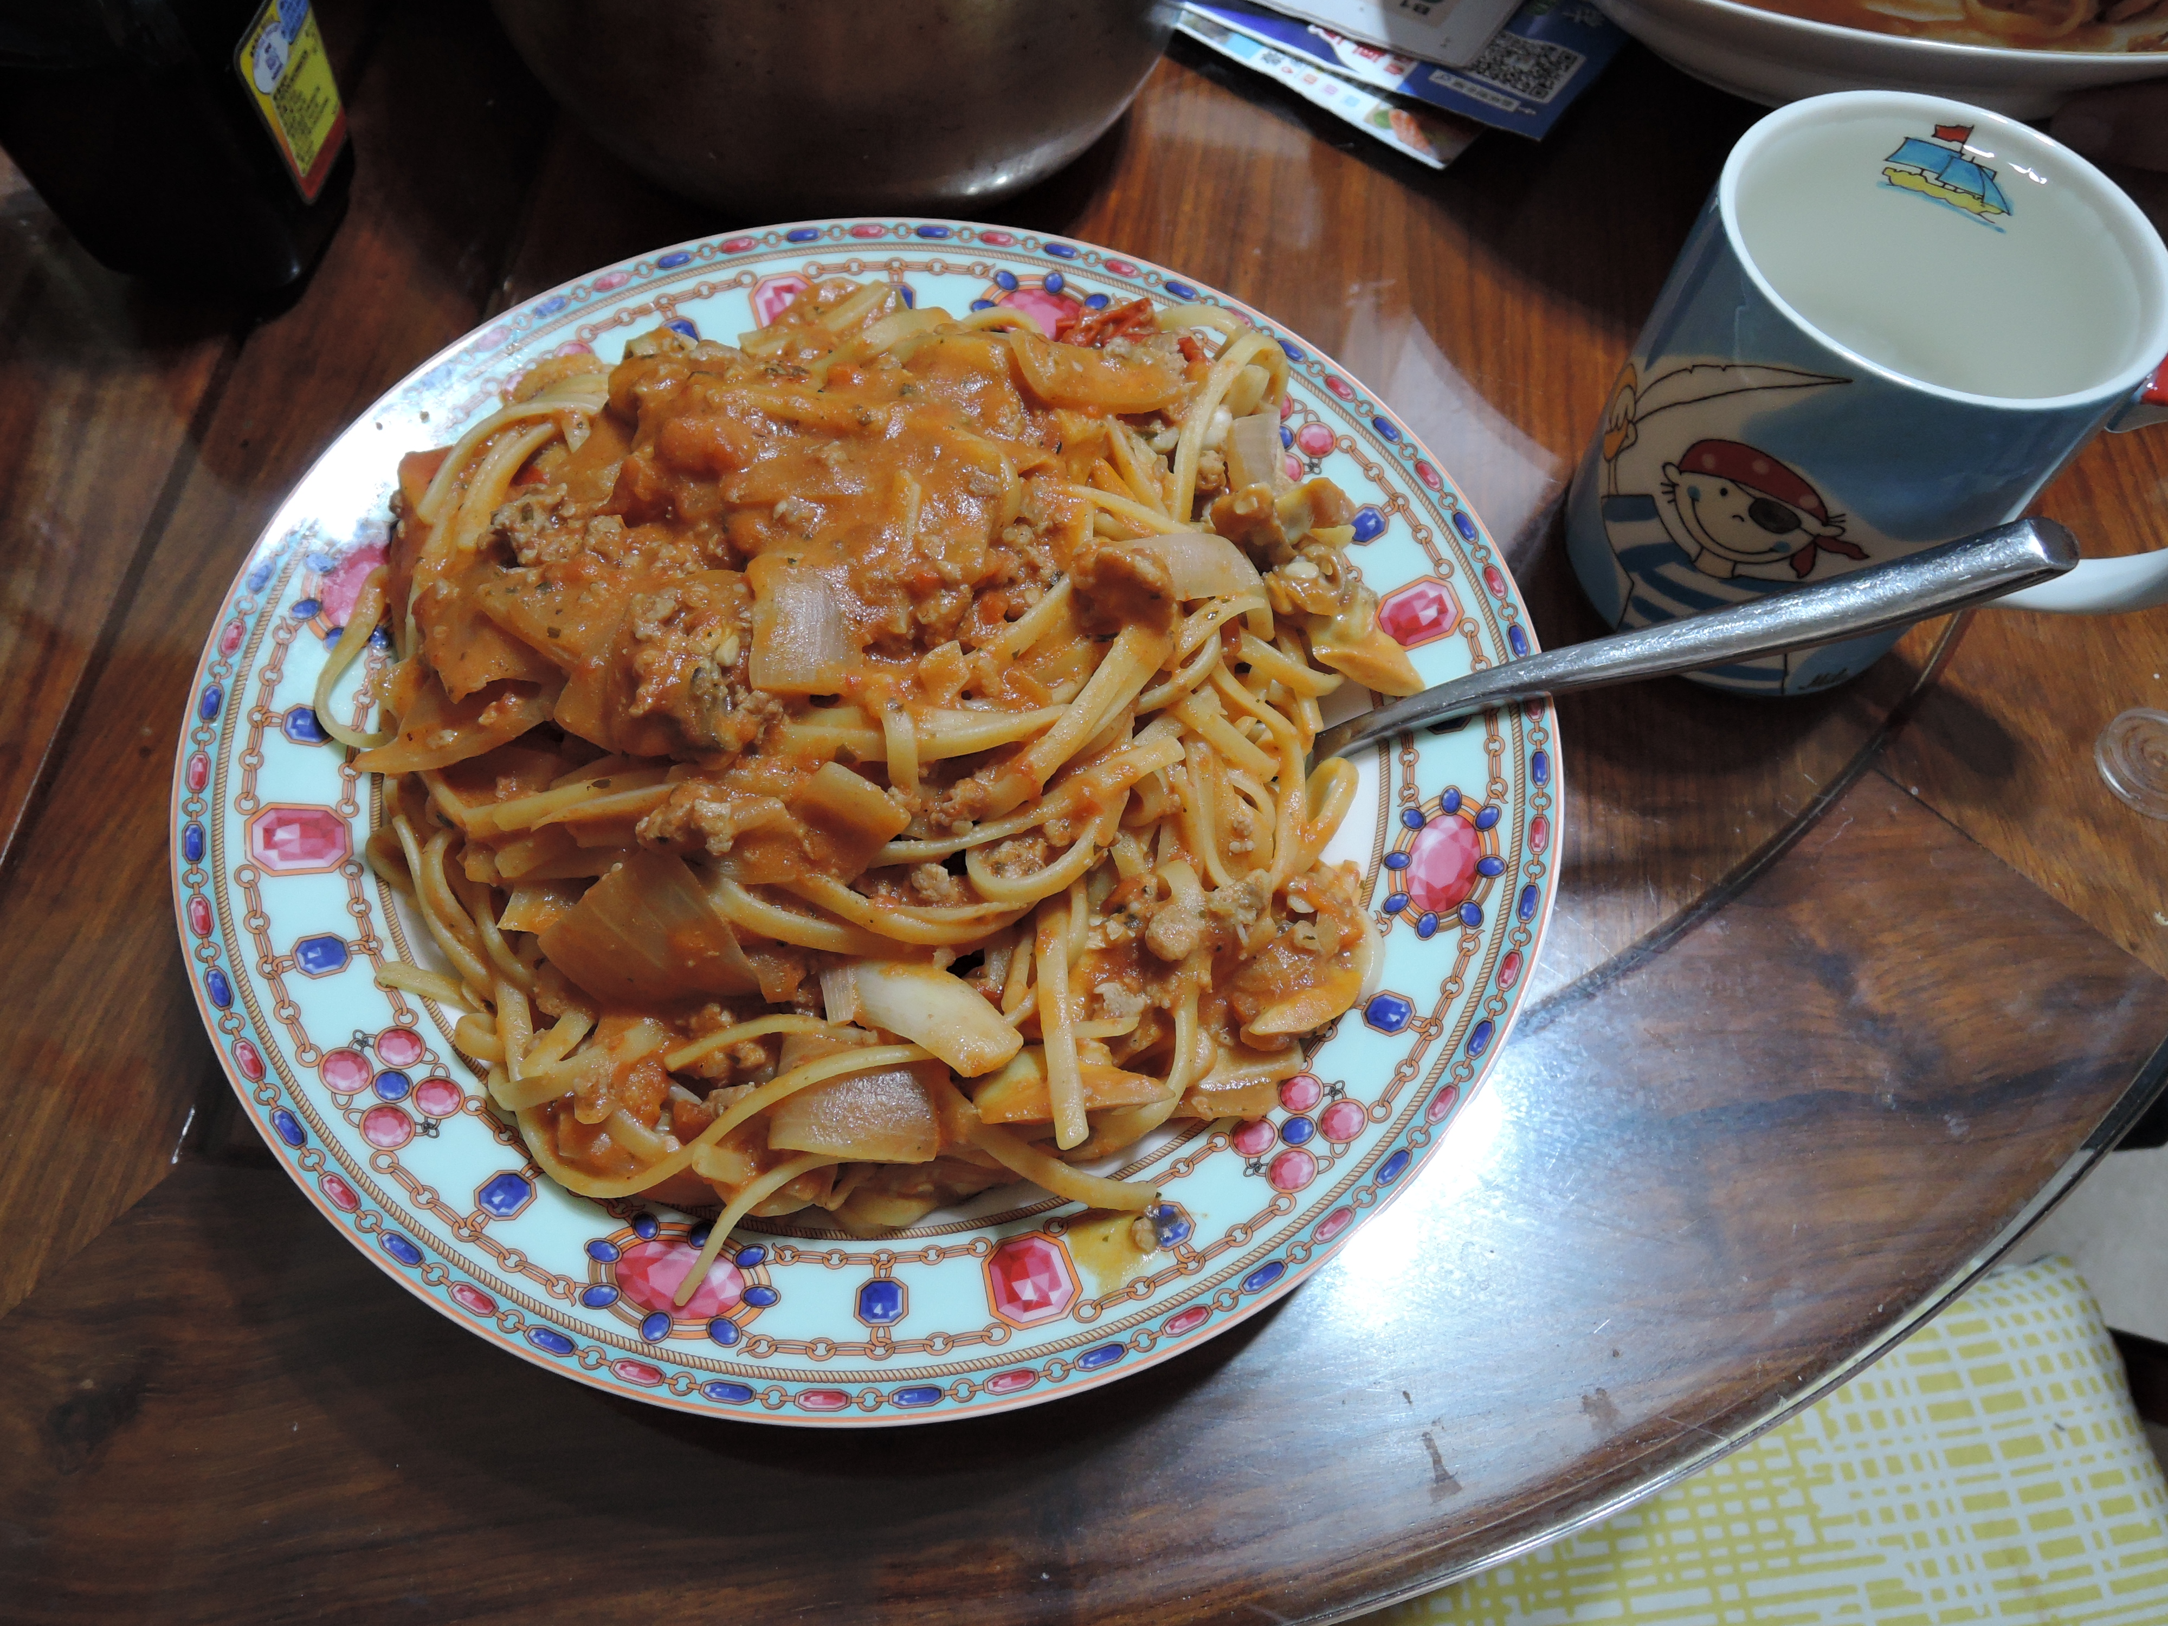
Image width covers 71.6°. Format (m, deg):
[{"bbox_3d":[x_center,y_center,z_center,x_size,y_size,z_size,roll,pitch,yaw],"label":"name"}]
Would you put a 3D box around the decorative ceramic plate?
[{"bbox_3d":[-0.038,-0.016,0.308,0.266,0.030,0.266,2,63,-3],"label":"decorative ceramic plate"}]

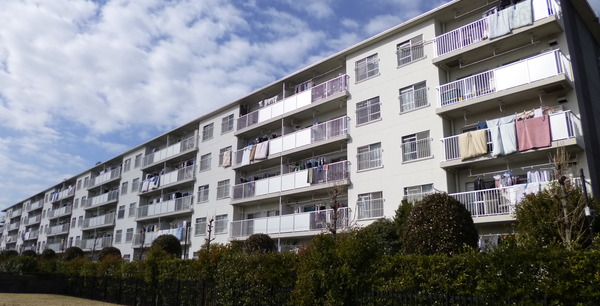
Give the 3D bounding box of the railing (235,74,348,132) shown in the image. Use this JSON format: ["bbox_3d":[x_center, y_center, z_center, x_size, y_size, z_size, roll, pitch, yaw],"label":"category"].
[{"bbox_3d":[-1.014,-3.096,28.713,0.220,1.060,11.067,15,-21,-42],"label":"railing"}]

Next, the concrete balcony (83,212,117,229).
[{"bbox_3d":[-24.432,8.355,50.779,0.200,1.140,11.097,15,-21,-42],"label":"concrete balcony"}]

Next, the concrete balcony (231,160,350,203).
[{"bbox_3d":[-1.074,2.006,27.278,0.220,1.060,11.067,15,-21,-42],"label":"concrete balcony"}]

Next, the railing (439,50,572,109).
[{"bbox_3d":[8.973,-2.867,18.769,1.300,1.350,5.414,15,-21,-42],"label":"railing"}]

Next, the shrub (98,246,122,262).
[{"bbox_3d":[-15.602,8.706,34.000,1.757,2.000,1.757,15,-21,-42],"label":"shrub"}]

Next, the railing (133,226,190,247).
[{"bbox_3d":[-12.474,7.940,38.483,1.177,1.375,11.194,15,-21,-42],"label":"railing"}]

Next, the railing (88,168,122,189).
[{"bbox_3d":[-24.031,3.447,52.484,1.250,1.320,11.257,15,-21,-42],"label":"railing"}]

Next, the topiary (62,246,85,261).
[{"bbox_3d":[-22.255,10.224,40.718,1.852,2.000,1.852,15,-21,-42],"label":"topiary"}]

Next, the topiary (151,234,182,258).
[{"bbox_3d":[-8.817,7.056,27.180,2.050,3.342,2.050,15,-21,-42],"label":"topiary"}]

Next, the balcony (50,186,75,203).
[{"bbox_3d":[-35.841,6.682,64.526,1.300,1.350,11.366,15,-21,-42],"label":"balcony"}]

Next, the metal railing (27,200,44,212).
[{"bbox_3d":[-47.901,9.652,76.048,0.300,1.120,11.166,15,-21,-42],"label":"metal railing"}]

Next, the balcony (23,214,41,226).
[{"bbox_3d":[-47.605,12.402,75.605,1.300,1.350,11.366,15,-21,-42],"label":"balcony"}]

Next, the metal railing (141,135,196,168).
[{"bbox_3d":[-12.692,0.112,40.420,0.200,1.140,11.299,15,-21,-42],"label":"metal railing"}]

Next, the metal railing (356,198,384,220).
[{"bbox_3d":[3.713,2.952,21.803,0.170,0.983,1.757,15,-21,-42],"label":"metal railing"}]

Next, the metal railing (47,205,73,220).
[{"bbox_3d":[-35.867,9.234,63.814,1.300,1.350,11.366,15,-21,-42],"label":"metal railing"}]

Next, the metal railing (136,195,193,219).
[{"bbox_3d":[-12.410,5.416,39.287,1.250,1.320,11.459,15,-21,-42],"label":"metal railing"}]

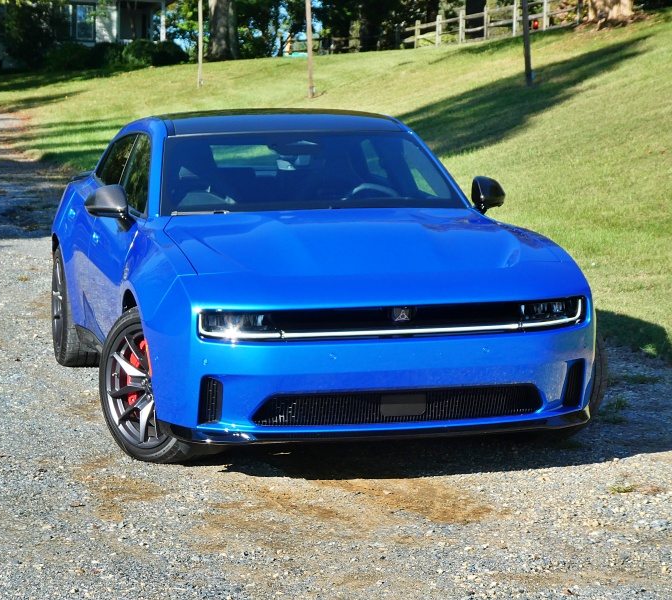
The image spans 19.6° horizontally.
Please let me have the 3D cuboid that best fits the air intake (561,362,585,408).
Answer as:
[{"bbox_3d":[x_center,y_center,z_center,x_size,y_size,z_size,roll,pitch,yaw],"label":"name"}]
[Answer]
[{"bbox_3d":[0.984,0.345,8.024,0.100,0.200,0.100,-2,7,-13],"label":"air intake"}]

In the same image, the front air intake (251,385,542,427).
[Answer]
[{"bbox_3d":[0.262,0.410,7.769,1.210,0.150,0.140,-2,7,-13],"label":"front air intake"}]

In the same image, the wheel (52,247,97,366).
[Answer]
[{"bbox_3d":[-1.495,0.035,11.441,0.300,0.720,0.720,-2,7,-13],"label":"wheel"}]

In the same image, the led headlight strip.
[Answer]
[{"bbox_3d":[0.250,0.078,7.771,1.610,0.125,0.170,-2,7,-13],"label":"led headlight strip"}]

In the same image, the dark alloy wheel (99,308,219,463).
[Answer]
[{"bbox_3d":[-0.734,0.363,8.512,0.300,0.715,0.715,-6,9,-42],"label":"dark alloy wheel"}]

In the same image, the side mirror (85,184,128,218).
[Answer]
[{"bbox_3d":[-1.085,-0.464,9.225,0.220,0.180,0.150,-2,7,-13],"label":"side mirror"}]

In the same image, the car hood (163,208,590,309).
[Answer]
[{"bbox_3d":[0.097,-0.206,8.375,1.660,0.310,1.430,-2,7,-13],"label":"car hood"}]

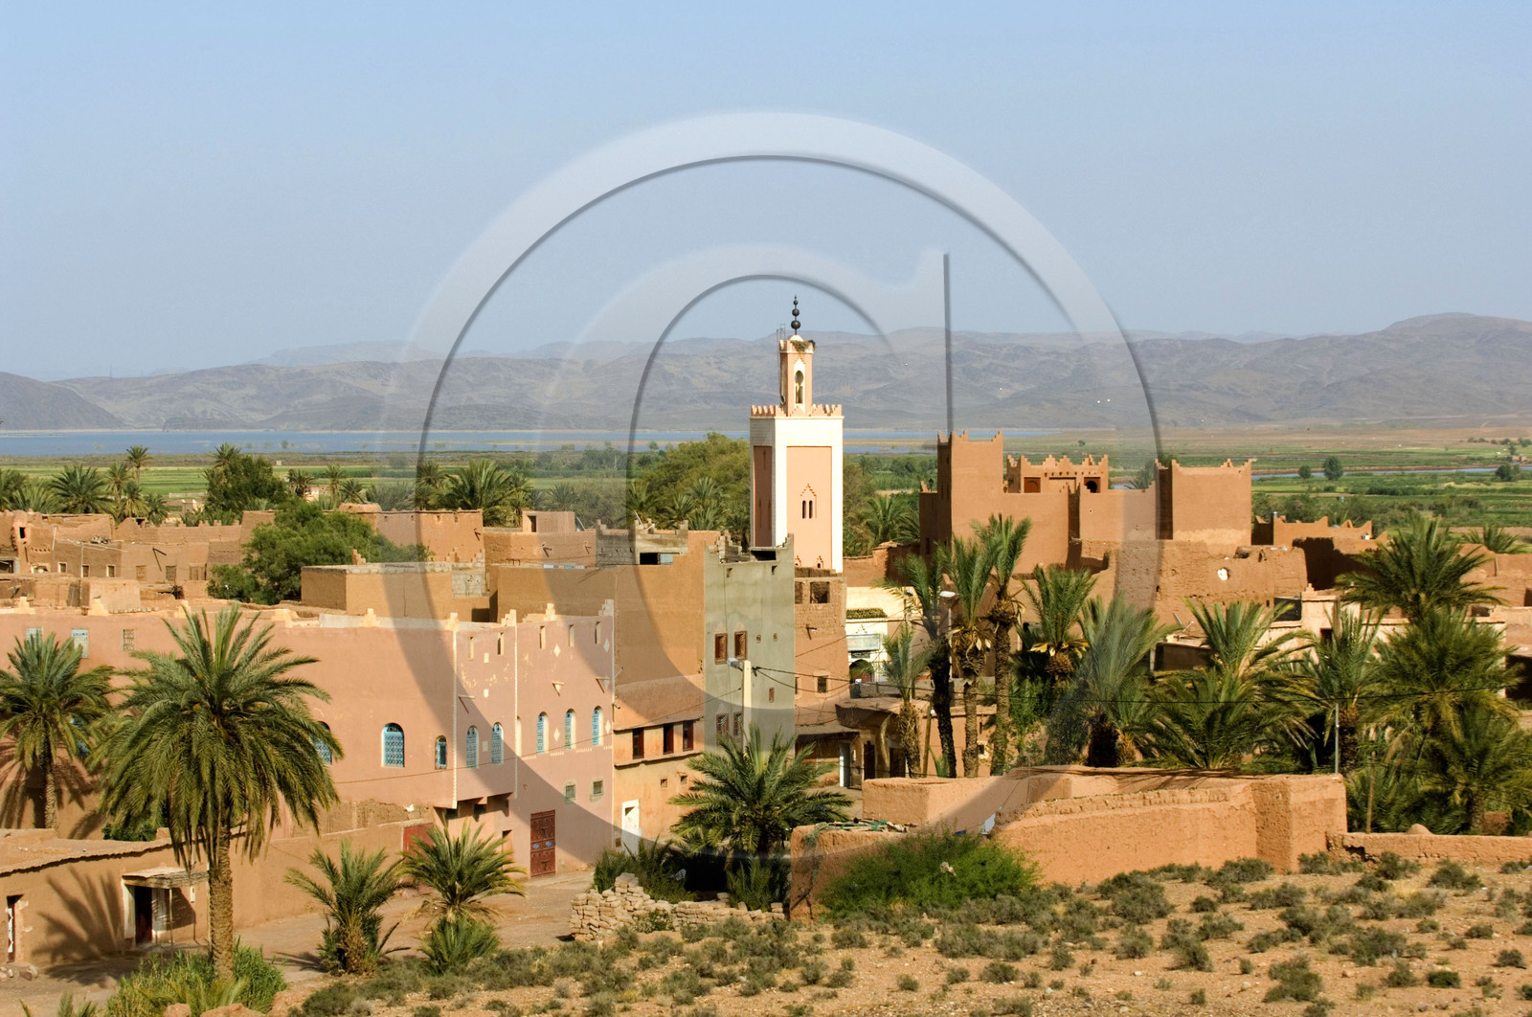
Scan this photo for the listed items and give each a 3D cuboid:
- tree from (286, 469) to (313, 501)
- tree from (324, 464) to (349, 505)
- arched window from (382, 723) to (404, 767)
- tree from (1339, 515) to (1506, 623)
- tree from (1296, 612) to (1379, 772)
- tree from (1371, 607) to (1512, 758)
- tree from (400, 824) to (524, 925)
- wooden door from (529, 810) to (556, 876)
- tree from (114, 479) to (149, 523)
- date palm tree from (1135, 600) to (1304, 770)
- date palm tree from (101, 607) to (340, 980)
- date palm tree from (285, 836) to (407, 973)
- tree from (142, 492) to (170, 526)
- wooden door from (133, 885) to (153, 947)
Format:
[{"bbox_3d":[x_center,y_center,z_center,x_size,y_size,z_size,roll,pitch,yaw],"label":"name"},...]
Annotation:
[{"bbox_3d":[-82.499,-2.735,880.089,4.800,8.300,4.800,0,1,0],"label":"tree"},{"bbox_3d":[-73.447,-3.683,850.000,4.400,7.700,4.400,0,1,0],"label":"tree"},{"bbox_3d":[-13.795,8.791,184.000,0.920,1.600,0.150,1,1,25],"label":"arched window"},{"bbox_3d":[29.542,6.047,225.124,7.300,11.500,7.300,0,1,0],"label":"tree"},{"bbox_3d":[24.056,8.479,208.093,4.700,8.600,4.700,0,1,0],"label":"tree"},{"bbox_3d":[27.853,8.470,205.095,5.800,8.800,5.800,0,1,0],"label":"tree"},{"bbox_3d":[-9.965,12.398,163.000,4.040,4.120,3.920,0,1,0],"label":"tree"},{"bbox_3d":[-8.484,12.737,189.000,0.150,2.450,2.100,0,1,24],"label":"wooden door"},{"bbox_3d":[-86.663,0.753,680.099,4.600,9.200,4.600,0,1,0],"label":"tree"},{"bbox_3d":[19.522,8.112,214.000,7.260,8.340,7.040,0,1,0],"label":"date palm tree"},{"bbox_3d":[-17.048,8.926,155.500,7.400,11.600,7.300,0,1,0],"label":"date palm tree"},{"bbox_3d":[-13.302,12.565,157.000,3.700,4.250,3.600,0,1,0],"label":"date palm tree"},{"bbox_3d":[-83.390,1.790,680.086,4.200,8.000,4.200,0,1,0],"label":"tree"},{"bbox_3d":[-20.651,13.503,165.000,0.120,1.970,1.120,0,1,24],"label":"wooden door"}]

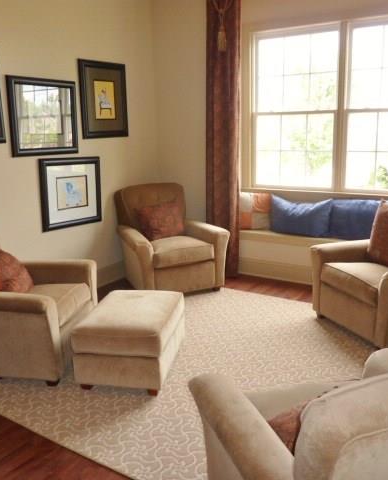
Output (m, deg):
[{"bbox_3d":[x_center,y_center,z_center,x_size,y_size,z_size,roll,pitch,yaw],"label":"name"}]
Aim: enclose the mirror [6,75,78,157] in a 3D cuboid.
[{"bbox_3d":[-1.201,-1.000,3.779,0.030,0.601,0.681,8,15,32],"label":"mirror"}]

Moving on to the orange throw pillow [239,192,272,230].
[{"bbox_3d":[0.653,-0.306,5.040,0.427,0.403,0.144,8,0,32],"label":"orange throw pillow"}]

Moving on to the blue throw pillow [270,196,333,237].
[{"bbox_3d":[1.111,-0.235,4.745,0.629,0.394,0.163,8,0,32],"label":"blue throw pillow"}]

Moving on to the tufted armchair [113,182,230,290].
[{"bbox_3d":[-0.262,0.000,4.533,0.912,0.936,0.907,-7,14,-25],"label":"tufted armchair"}]

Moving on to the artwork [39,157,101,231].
[{"bbox_3d":[-1.064,-0.422,4.122,0.030,0.601,0.701,8,15,32],"label":"artwork"}]

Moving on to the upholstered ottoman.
[{"bbox_3d":[-0.385,0.633,2.975,0.514,0.408,0.672,2,13,10],"label":"upholstered ottoman"}]

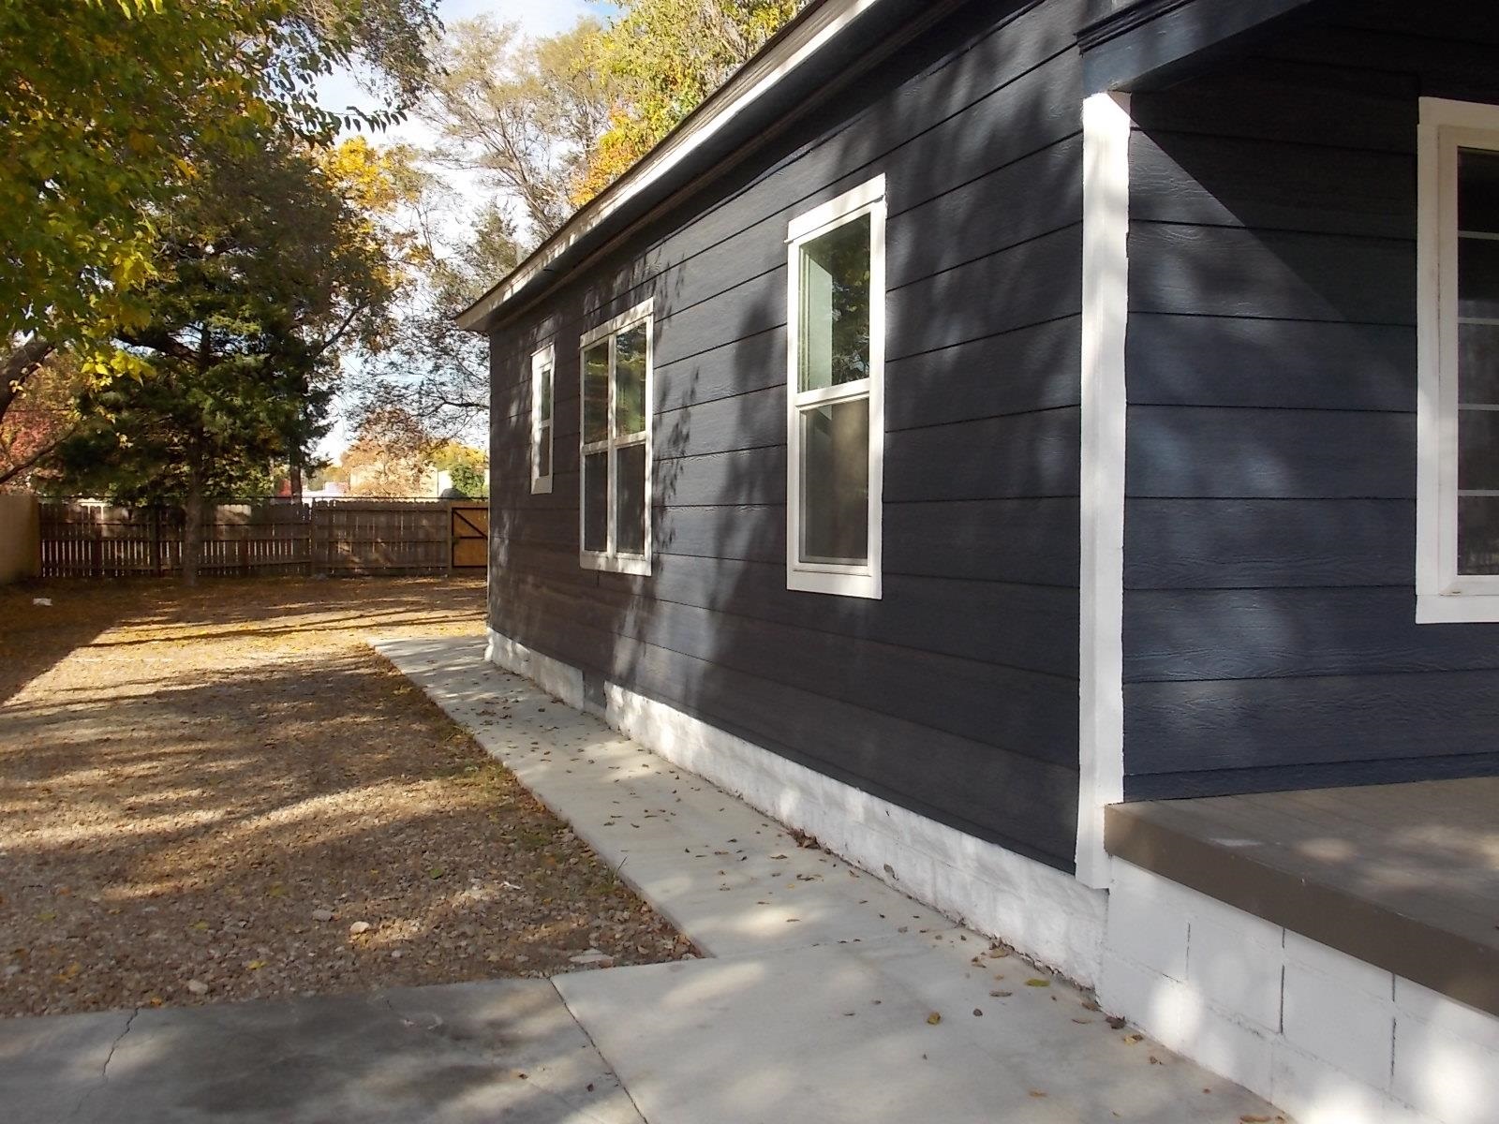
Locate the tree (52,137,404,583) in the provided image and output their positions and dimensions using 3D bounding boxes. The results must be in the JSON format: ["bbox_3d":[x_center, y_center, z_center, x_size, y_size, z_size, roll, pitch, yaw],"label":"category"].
[{"bbox_3d":[-12.119,-4.720,34.200,7.700,10.264,7.200,0,2,-19],"label":"tree"}]

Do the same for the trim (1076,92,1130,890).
[{"bbox_3d":[1.097,-0.209,4.562,0.103,2.429,0.095,0,2,-20],"label":"trim"}]

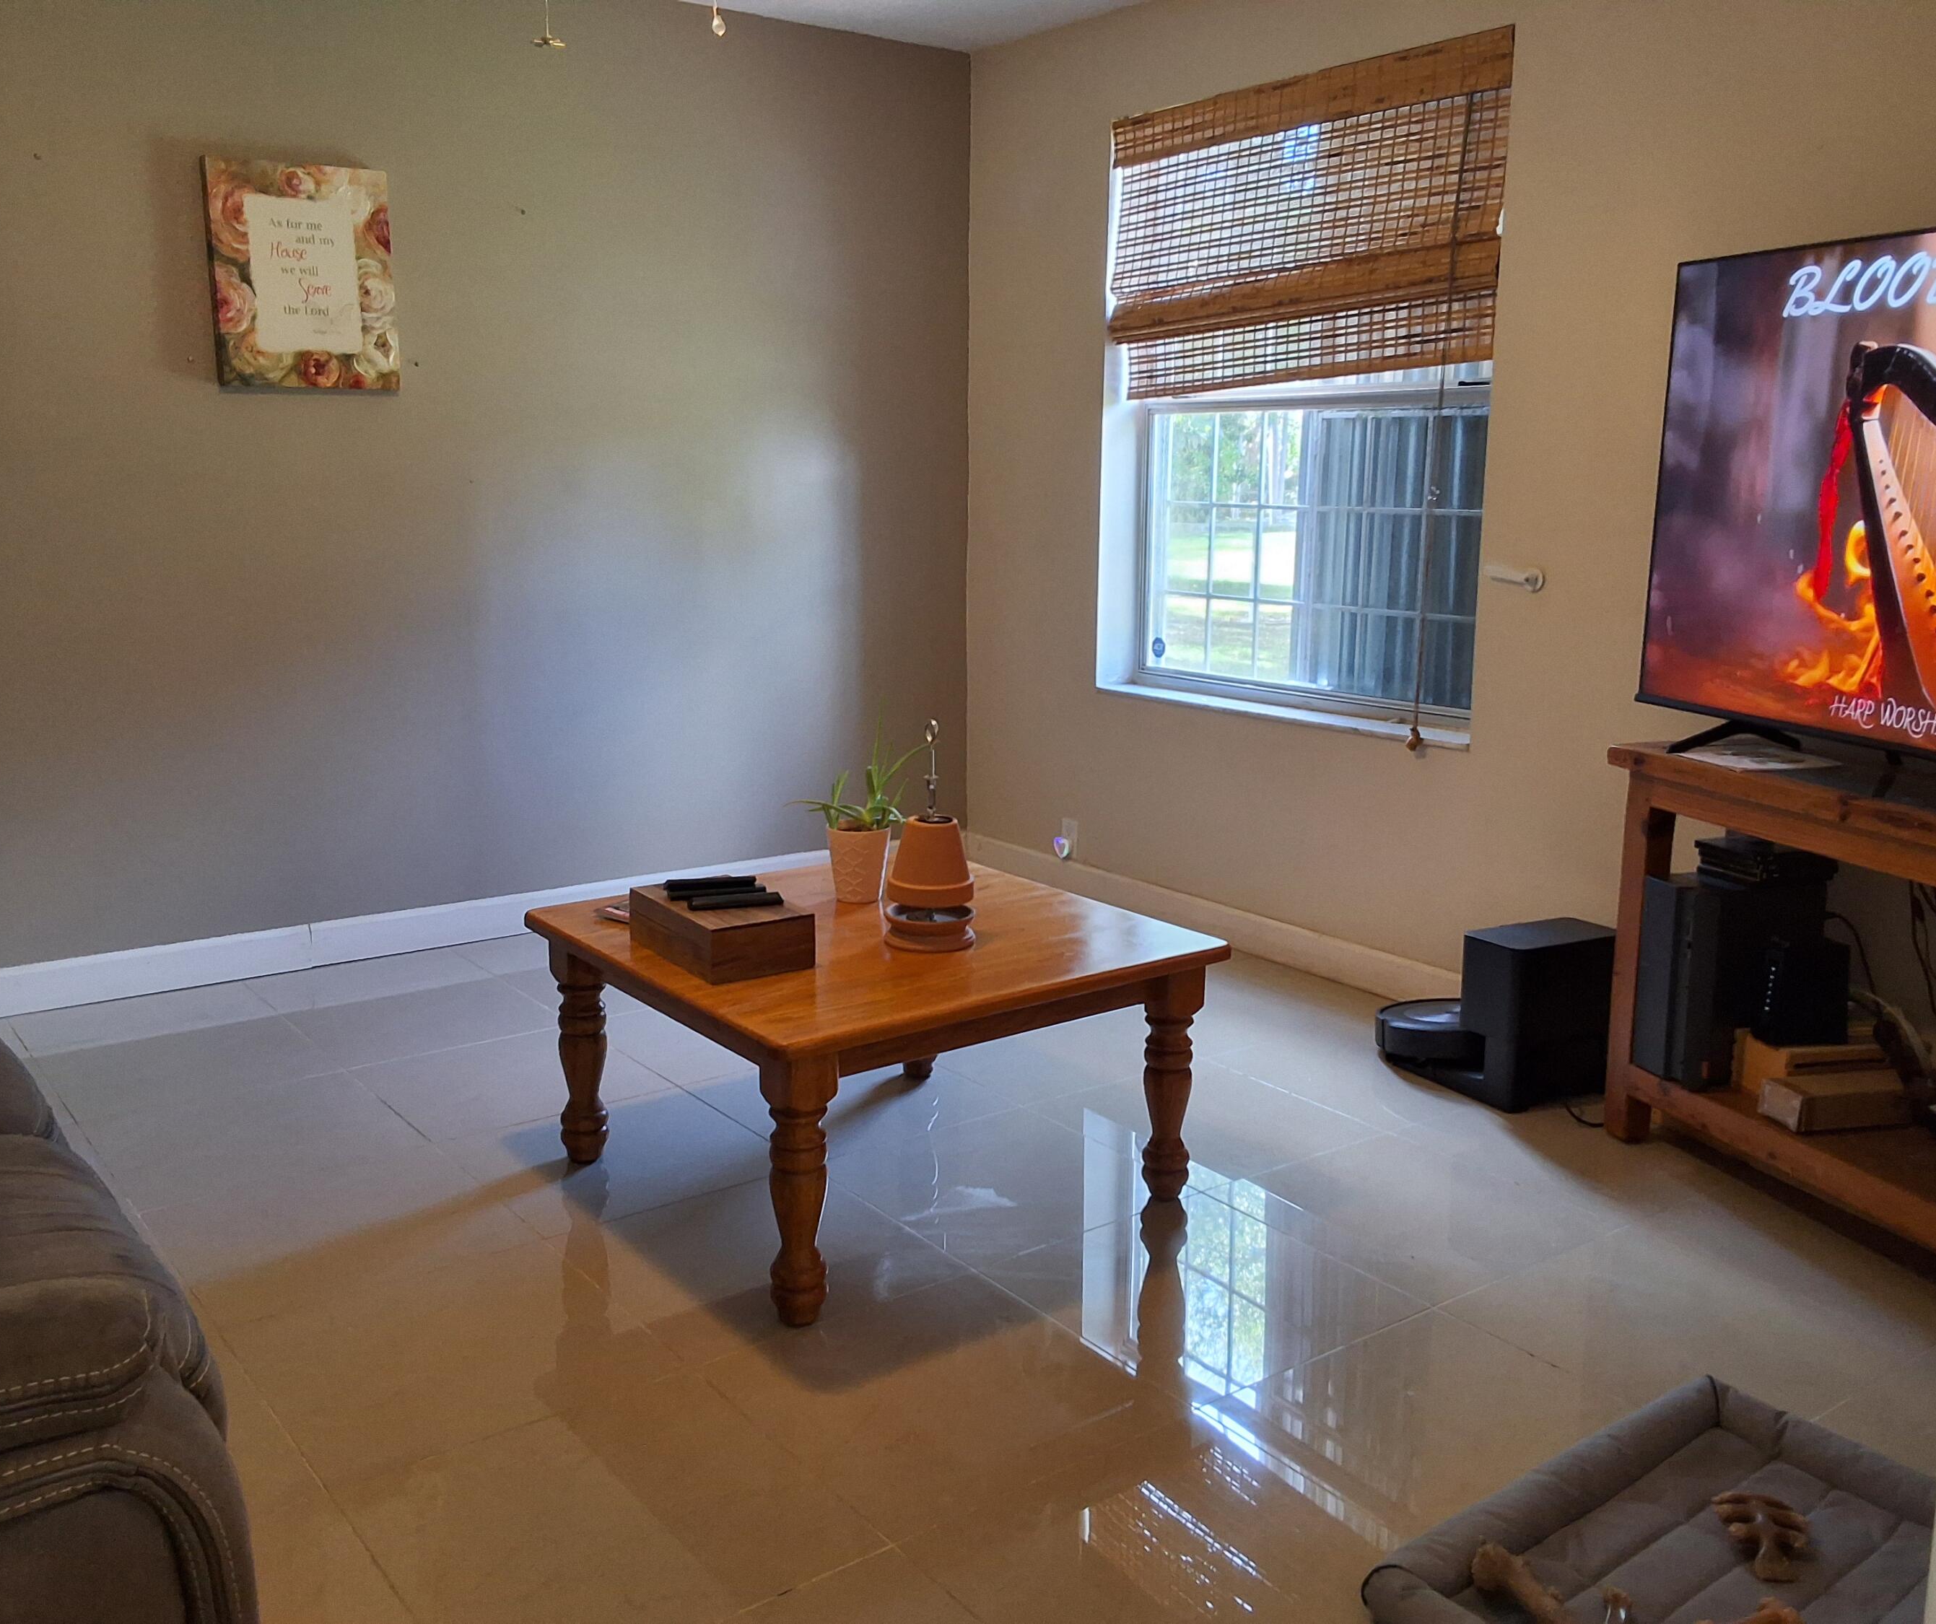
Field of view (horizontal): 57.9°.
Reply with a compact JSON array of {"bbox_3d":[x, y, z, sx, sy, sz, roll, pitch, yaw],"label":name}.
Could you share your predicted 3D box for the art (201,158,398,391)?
[{"bbox_3d":[-1.556,-1.253,4.112,0.412,0.508,0.035,-8,14,-36],"label":"art"}]

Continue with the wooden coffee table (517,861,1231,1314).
[{"bbox_3d":[-0.179,0.426,3.108,0.912,0.462,0.912,-8,14,-36],"label":"wooden coffee table"}]

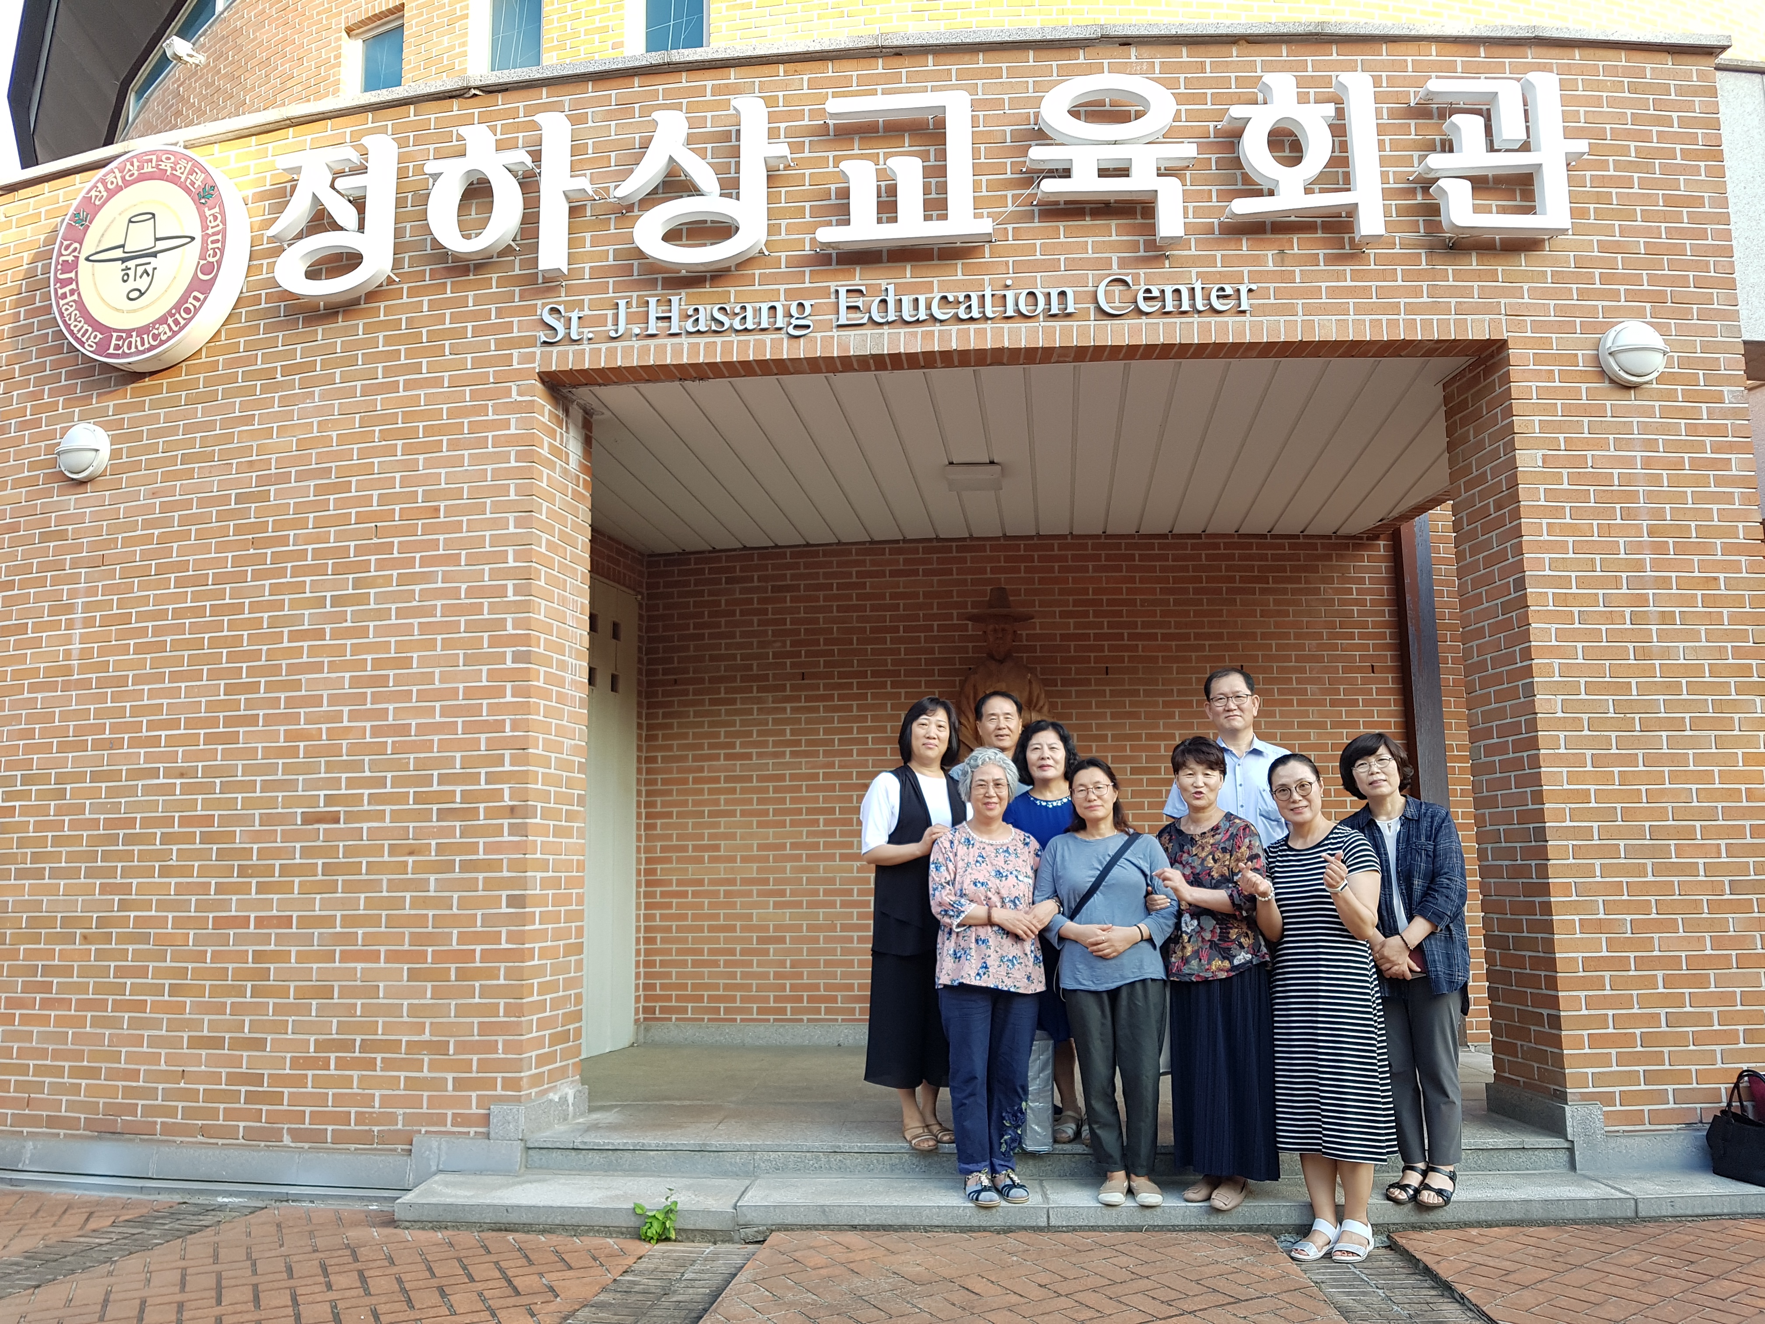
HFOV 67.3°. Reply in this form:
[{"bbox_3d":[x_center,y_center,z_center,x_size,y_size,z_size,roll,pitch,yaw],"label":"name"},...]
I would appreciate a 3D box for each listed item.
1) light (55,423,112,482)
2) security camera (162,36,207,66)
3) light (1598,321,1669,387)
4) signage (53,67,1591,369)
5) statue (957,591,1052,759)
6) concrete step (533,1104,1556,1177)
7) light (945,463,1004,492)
[{"bbox_3d":[-3.498,-0.913,5.776,0.243,0.243,0.115,-4,-9,19],"label":"light"},{"bbox_3d":[-5.708,-5.004,10.856,0.150,0.170,0.330,-6,-9,30],"label":"security camera"},{"bbox_3d":[2.890,-1.192,5.084,0.243,0.243,0.115,0,-8,-6],"label":"light"},{"bbox_3d":[-0.494,-1.809,5.345,6.452,1.070,0.483,-2,-8,7],"label":"signage"},{"bbox_3d":[0.682,0.479,7.336,0.560,1.800,0.450,-1,-8,4],"label":"statue"},{"bbox_3d":[0.570,1.821,5.053,3.755,0.130,0.813,-1,-8,4],"label":"concrete step"},{"bbox_3d":[0.461,-0.916,6.566,0.270,0.080,0.210,-1,-8,0],"label":"light"}]

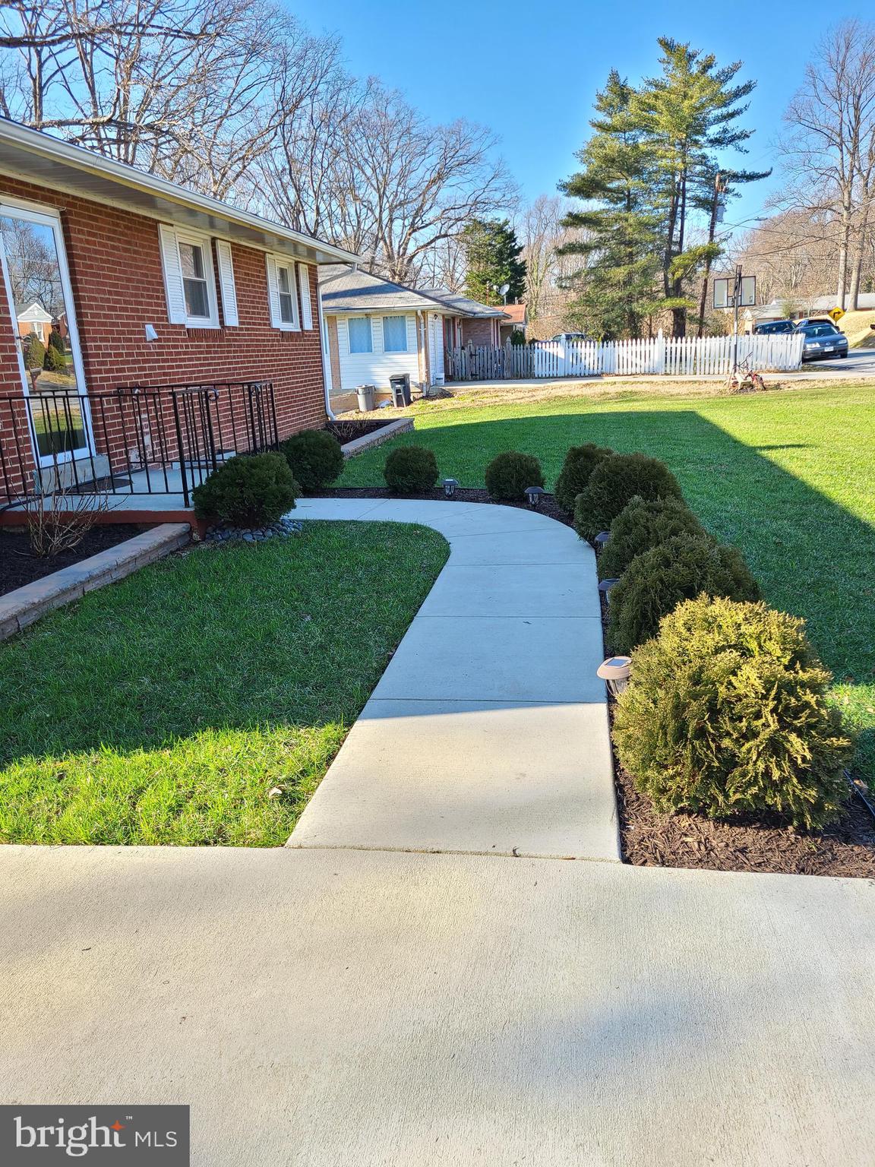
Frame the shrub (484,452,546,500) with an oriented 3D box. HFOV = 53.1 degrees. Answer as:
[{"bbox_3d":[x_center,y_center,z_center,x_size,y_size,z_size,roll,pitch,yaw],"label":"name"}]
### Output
[{"bbox_3d":[0.670,-0.957,7.660,0.530,0.420,0.530,0,15,9],"label":"shrub"}]

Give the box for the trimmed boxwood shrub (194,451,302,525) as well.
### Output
[{"bbox_3d":[-1.521,-0.741,6.814,0.820,0.570,0.800,0,15,9],"label":"trimmed boxwood shrub"}]

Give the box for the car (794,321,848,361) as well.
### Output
[{"bbox_3d":[16.300,-10.380,37.800,1.750,1.460,4.600,0,15,10],"label":"car"}]

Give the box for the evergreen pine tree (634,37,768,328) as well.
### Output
[{"bbox_3d":[12.750,-18.300,43.400,6.500,14.600,6.400,0,15,9],"label":"evergreen pine tree"}]

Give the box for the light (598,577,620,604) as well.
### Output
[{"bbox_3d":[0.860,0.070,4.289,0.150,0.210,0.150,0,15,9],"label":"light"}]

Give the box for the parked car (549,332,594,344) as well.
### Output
[{"bbox_3d":[7.906,-14.151,52.194,4.600,1.500,1.800,0,15,9],"label":"parked car"}]

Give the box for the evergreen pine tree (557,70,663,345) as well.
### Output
[{"bbox_3d":[8.325,-17.359,42.129,5.300,13.061,5.300,0,15,9],"label":"evergreen pine tree"}]

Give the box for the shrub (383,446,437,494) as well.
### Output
[{"bbox_3d":[-0.233,-1.000,7.650,0.475,0.410,0.475,0,15,9],"label":"shrub"}]

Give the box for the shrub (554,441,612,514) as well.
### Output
[{"bbox_3d":[1.190,-0.830,6.820,0.580,0.530,0.580,0,15,9],"label":"shrub"}]

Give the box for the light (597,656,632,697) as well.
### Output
[{"bbox_3d":[0.668,0.371,3.255,0.147,0.180,0.147,0,15,9],"label":"light"}]

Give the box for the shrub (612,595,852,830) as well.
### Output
[{"bbox_3d":[0.822,0.352,2.490,0.635,0.615,0.635,0,15,9],"label":"shrub"}]

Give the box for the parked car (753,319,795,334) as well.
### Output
[{"bbox_3d":[17.068,-12.510,44.385,1.800,1.500,4.600,0,15,9],"label":"parked car"}]

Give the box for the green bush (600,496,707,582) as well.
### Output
[{"bbox_3d":[1.240,-0.256,4.915,0.690,0.480,0.690,0,15,9],"label":"green bush"}]

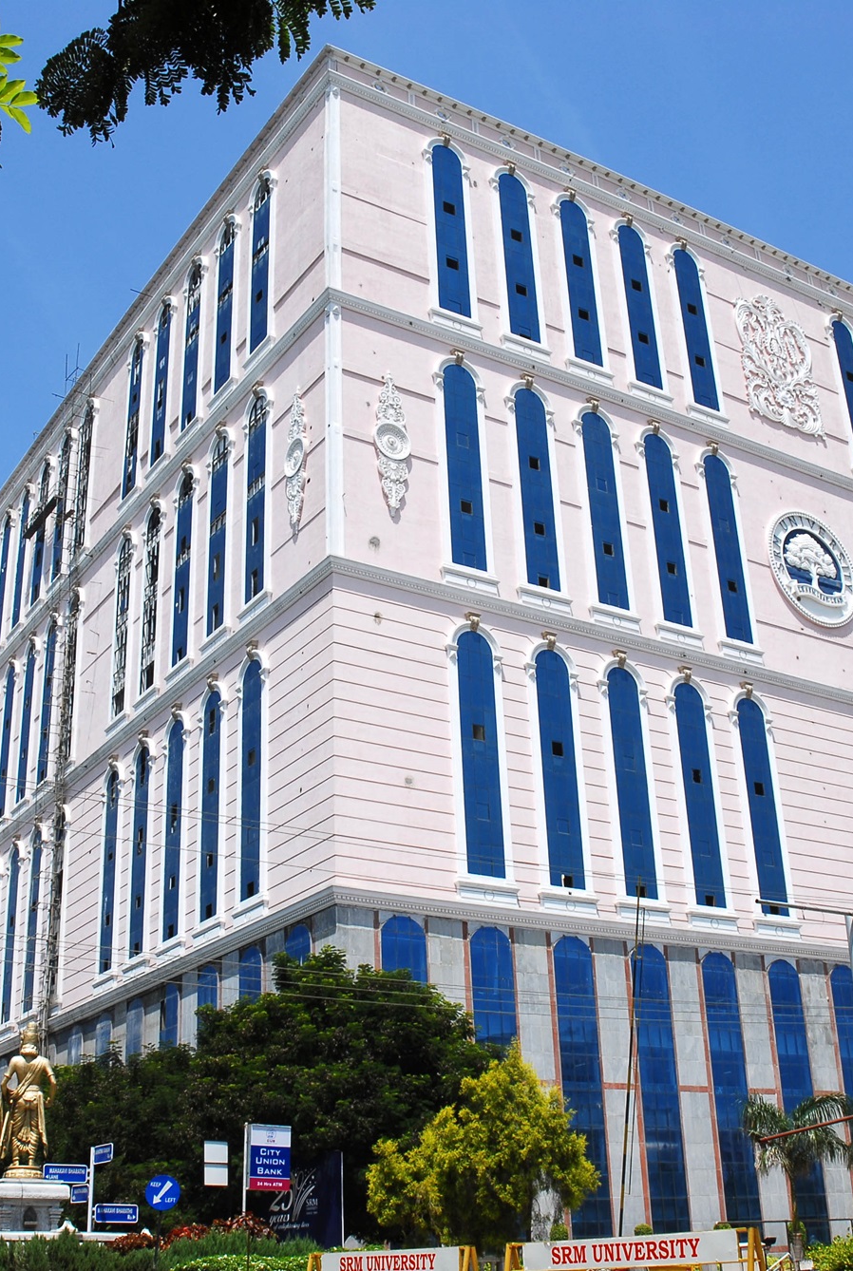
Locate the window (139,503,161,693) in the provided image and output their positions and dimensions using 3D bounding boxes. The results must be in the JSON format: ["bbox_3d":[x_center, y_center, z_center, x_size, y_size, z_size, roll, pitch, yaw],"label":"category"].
[{"bbox_3d":[-14.541,-2.173,75.778,0.300,10.770,1.840,13,-29,-30],"label":"window"}]

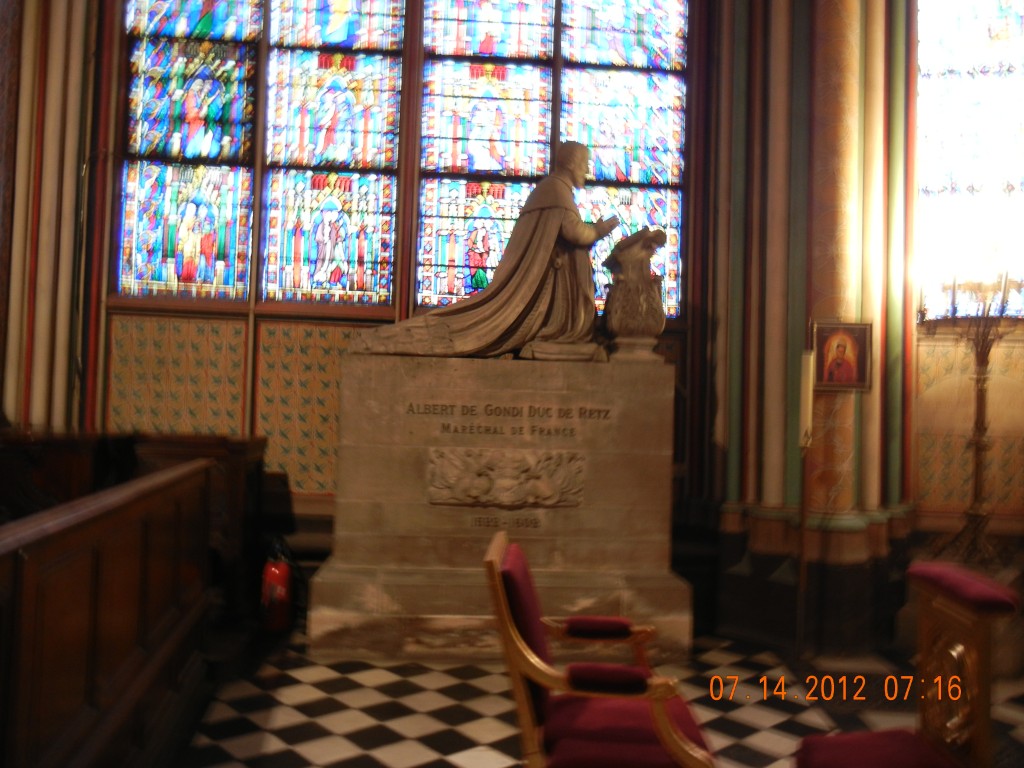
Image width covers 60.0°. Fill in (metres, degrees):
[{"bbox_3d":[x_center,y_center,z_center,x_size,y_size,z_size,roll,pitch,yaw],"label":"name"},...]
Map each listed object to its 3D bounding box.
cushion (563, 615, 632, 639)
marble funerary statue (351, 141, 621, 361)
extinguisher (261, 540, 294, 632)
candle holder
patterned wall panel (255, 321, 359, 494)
[{"bbox_3d":[0.302,0.847,3.100,0.240,0.068,0.085,2,-1,-3],"label":"cushion"},{"bbox_3d":[-0.164,-0.827,5.500,1.660,1.370,0.740,2,-1,-3],"label":"marble funerary statue"},{"bbox_3d":[-1.438,1.231,5.420,0.185,0.570,0.180,2,-1,-14],"label":"extinguisher"},{"bbox_3d":[2.906,0.341,5.650,0.580,1.660,0.520,2,-1,-3],"label":"candle holder"},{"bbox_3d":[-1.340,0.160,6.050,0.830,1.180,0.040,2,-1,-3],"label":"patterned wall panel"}]

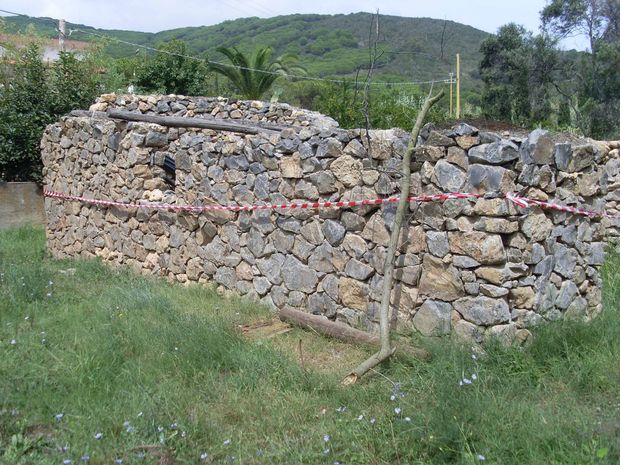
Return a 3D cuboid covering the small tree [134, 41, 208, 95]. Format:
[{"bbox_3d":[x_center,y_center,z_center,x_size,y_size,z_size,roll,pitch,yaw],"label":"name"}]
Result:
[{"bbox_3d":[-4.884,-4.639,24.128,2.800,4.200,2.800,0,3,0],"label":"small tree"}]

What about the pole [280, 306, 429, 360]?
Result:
[{"bbox_3d":[0.431,1.081,7.325,1.910,0.165,0.165,10,9,37],"label":"pole"}]

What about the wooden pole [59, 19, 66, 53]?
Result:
[{"bbox_3d":[-8.000,-4.222,22.165,0.200,5.400,0.200,0,3,0],"label":"wooden pole"}]

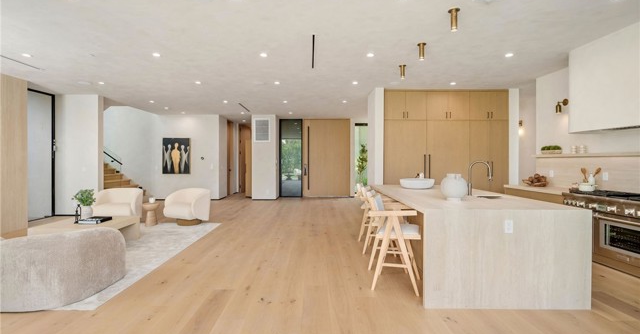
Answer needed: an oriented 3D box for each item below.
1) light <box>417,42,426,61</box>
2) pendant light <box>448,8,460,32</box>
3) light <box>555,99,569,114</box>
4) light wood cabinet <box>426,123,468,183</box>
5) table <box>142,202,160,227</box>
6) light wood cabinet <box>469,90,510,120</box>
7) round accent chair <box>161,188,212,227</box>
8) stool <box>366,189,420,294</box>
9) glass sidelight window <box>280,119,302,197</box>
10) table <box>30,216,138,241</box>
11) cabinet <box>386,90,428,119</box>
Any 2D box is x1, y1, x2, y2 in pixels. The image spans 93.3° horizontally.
[{"bbox_3d":[1.442,-1.629,4.282,0.128,0.218,0.128,0,1,0],"label":"light"},{"bbox_3d":[1.472,-1.608,3.319,0.133,0.225,0.133,0,1,0],"label":"pendant light"},{"bbox_3d":[4.241,-1.062,5.309,0.179,0.261,0.125,0,1,0],"label":"light"},{"bbox_3d":[2.817,0.079,6.994,0.949,2.221,0.620,0,1,-1],"label":"light wood cabinet"},{"bbox_3d":[-3.539,1.001,6.344,0.350,0.455,0.350,0,1,-1],"label":"table"},{"bbox_3d":[3.866,-1.416,7.206,0.892,0.674,0.600,0,1,0],"label":"light wood cabinet"},{"bbox_3d":[-2.900,0.883,6.697,0.900,0.730,0.840,0,1,25],"label":"round accent chair"},{"bbox_3d":[0.822,0.795,3.336,0.540,1.010,0.520,1,1,20],"label":"stool"},{"bbox_3d":[-1.096,-0.345,11.700,0.870,3.020,0.100,0,1,-2],"label":"glass sidelight window"},{"bbox_3d":[-3.676,1.060,4.792,1.040,0.385,0.970,0,1,-1],"label":"table"},{"bbox_3d":[1.963,-1.416,7.206,0.961,0.674,0.600,0,1,0],"label":"cabinet"}]

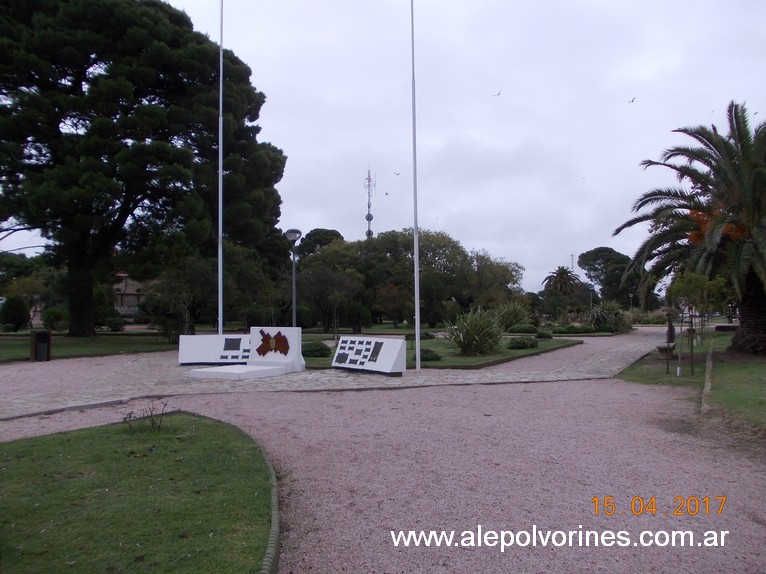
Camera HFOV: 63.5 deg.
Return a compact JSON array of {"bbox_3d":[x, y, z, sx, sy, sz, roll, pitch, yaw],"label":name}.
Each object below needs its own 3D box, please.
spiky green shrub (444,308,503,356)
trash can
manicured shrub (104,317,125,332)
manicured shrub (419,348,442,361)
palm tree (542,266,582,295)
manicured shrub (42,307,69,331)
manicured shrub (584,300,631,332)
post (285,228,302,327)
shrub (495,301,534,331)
[{"bbox_3d":[2.915,1.425,20.027,1.850,1.490,1.800,-1,-2,8],"label":"spiky green shrub"},{"bbox_3d":[-10.953,1.881,19.817,0.400,0.947,0.520,-2,-3,41],"label":"trash can"},{"bbox_3d":[-19.692,2.784,45.520,1.500,1.113,1.400,0,-2,-23],"label":"manicured shrub"},{"bbox_3d":[1.306,1.941,17.806,0.840,0.329,0.800,-1,-2,4],"label":"manicured shrub"},{"bbox_3d":[33.283,0.808,115.167,7.500,9.209,7.500,-1,-2,16],"label":"palm tree"},{"bbox_3d":[-25.124,2.519,47.534,2.000,1.890,1.900,1,-2,-28],"label":"manicured shrub"},{"bbox_3d":[13.764,1.790,38.035,2.750,1.920,2.500,-1,-2,20],"label":"manicured shrub"},{"bbox_3d":[-3.186,0.134,22.080,0.560,4.394,0.560,0,-2,-8],"label":"post"},{"bbox_3d":[8.239,1.846,39.036,2.400,1.987,2.300,-1,-2,12],"label":"shrub"}]

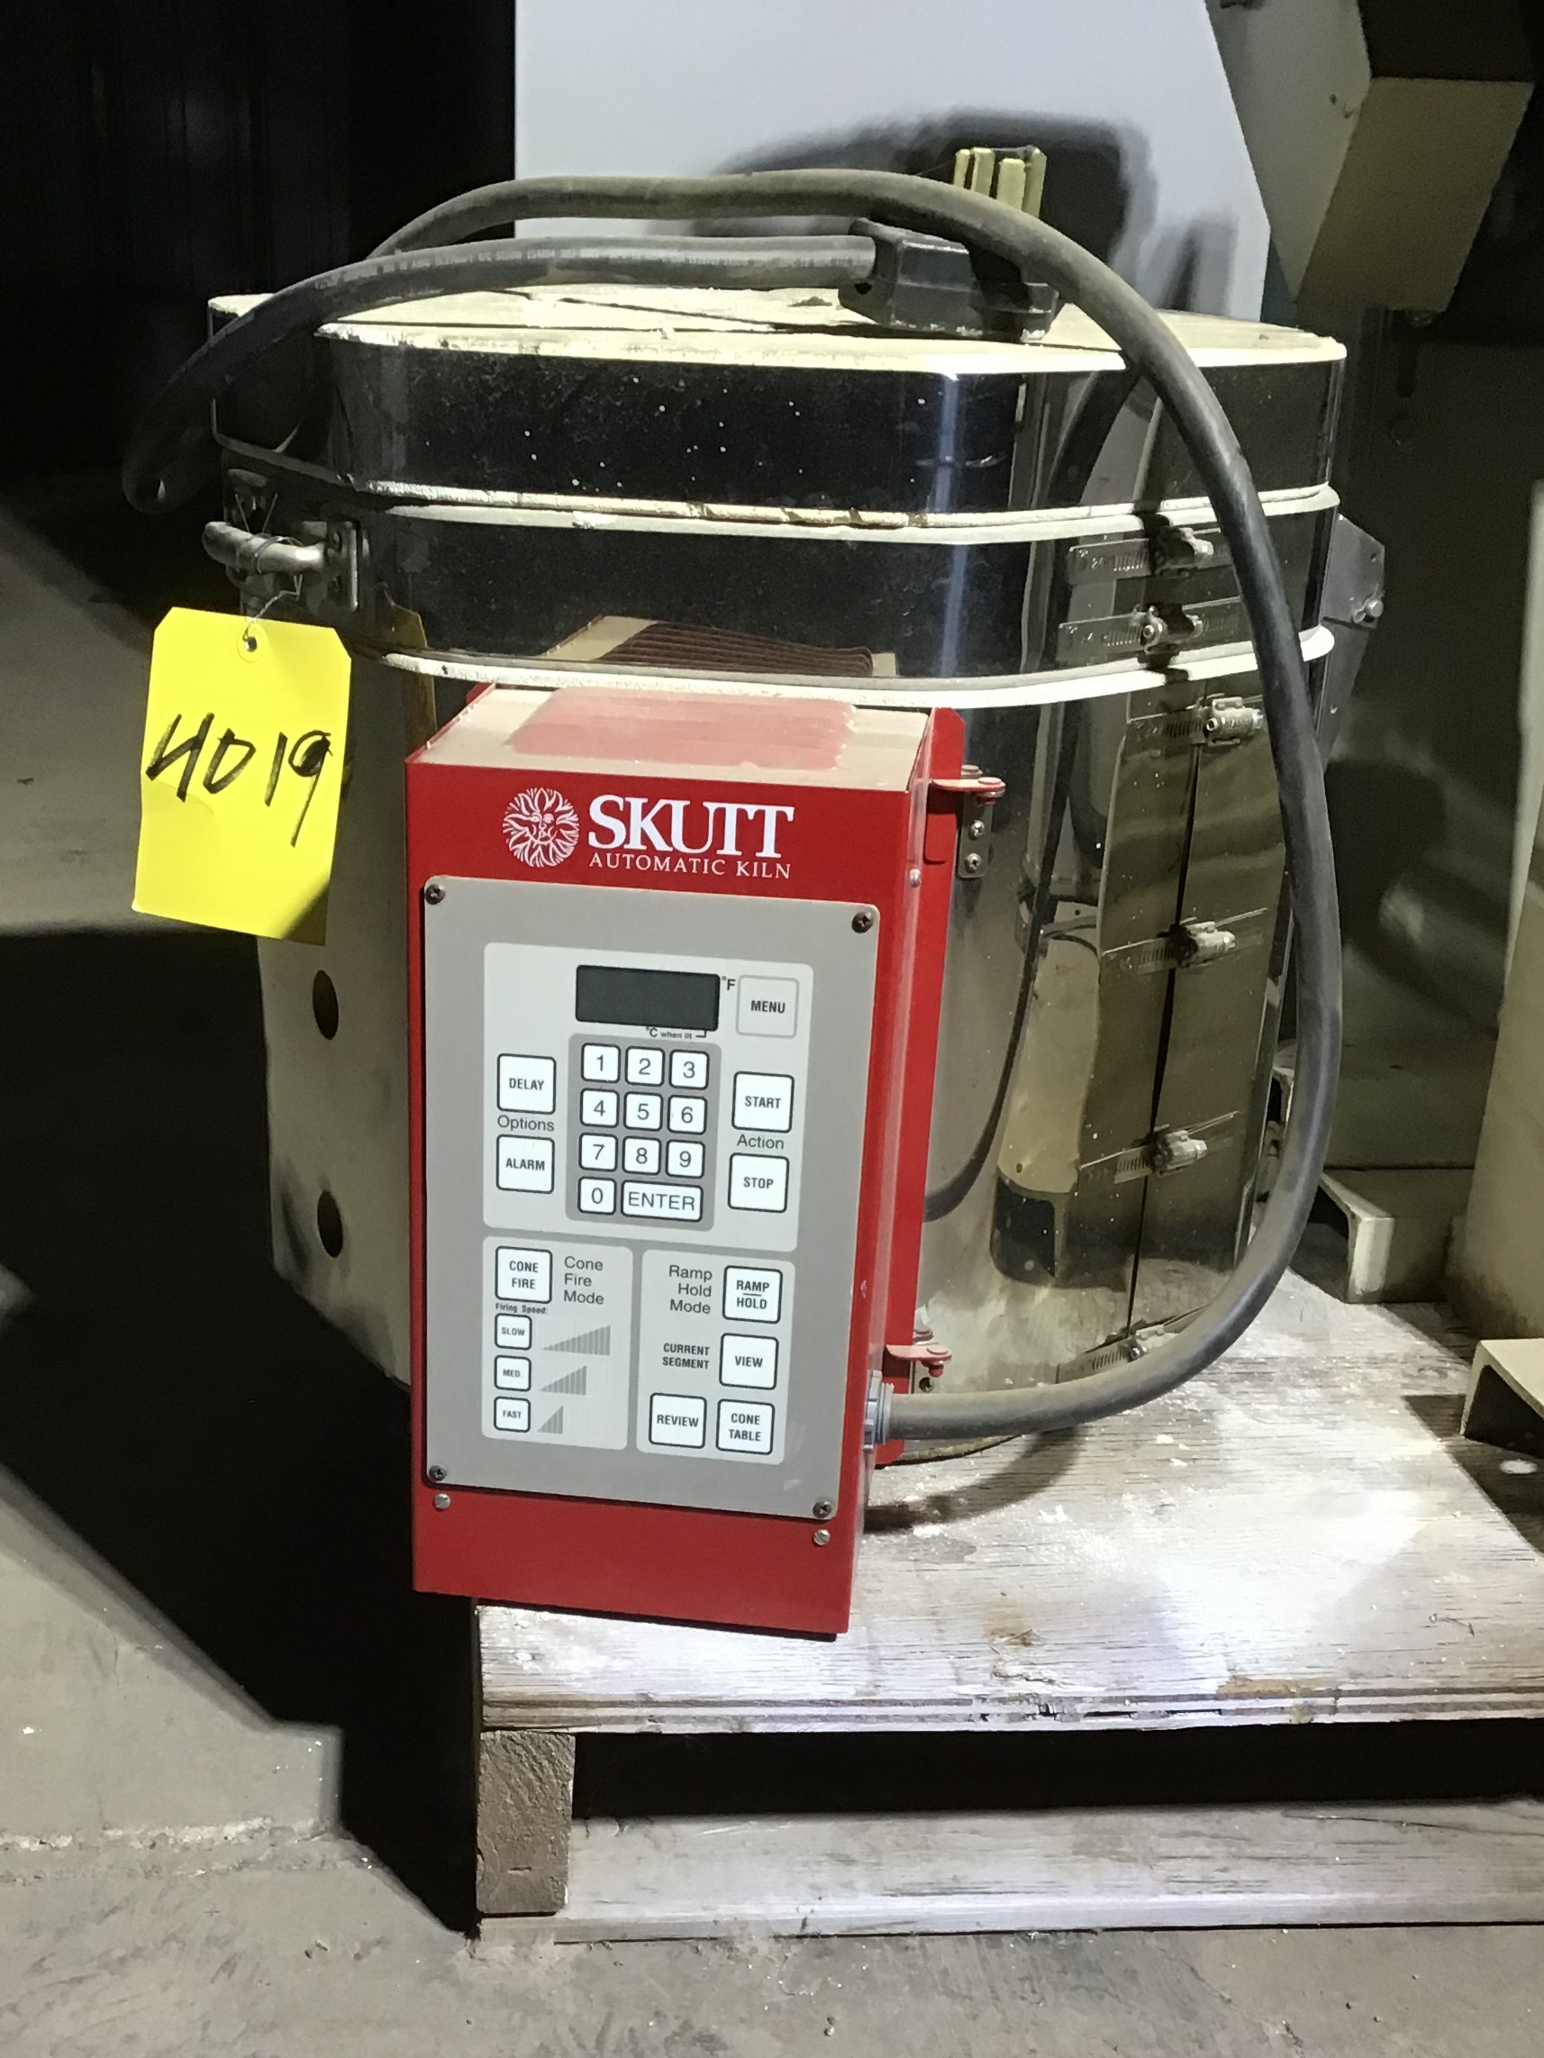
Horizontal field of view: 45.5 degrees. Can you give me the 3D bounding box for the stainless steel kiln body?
[{"bbox_3d":[-0.003,-0.137,1.055,0.552,0.493,0.536,4,23,6],"label":"stainless steel kiln body"}]

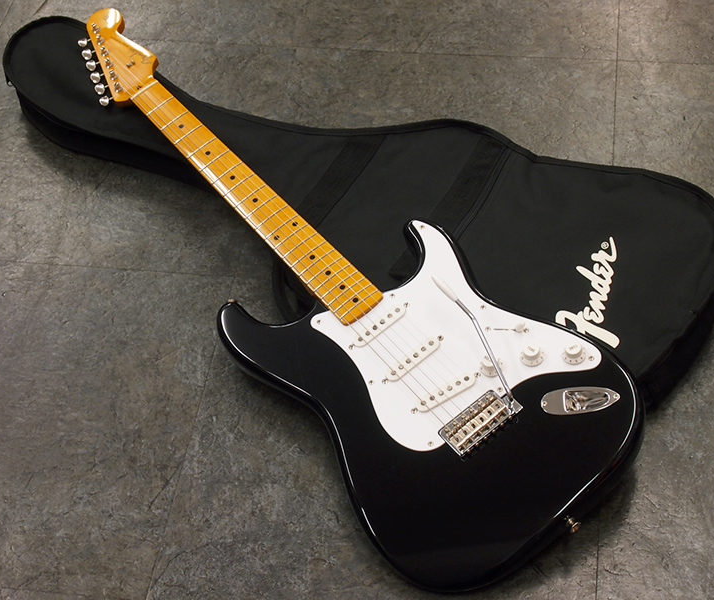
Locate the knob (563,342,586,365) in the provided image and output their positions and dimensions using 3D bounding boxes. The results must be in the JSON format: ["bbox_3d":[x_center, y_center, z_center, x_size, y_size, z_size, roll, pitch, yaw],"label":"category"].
[{"bbox_3d":[0.227,0.054,1.500,0.025,0.014,0.025,-6,56,9],"label":"knob"}]

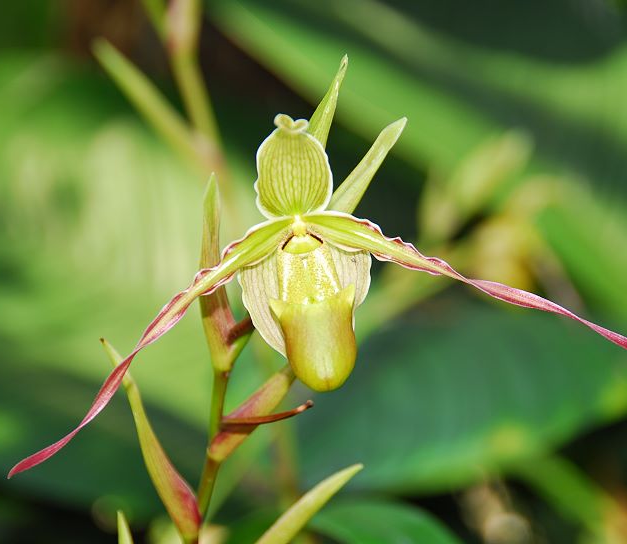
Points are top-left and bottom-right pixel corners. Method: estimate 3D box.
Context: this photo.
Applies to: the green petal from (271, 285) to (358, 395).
[{"bbox_3d":[0.000,0.016,0.865,0.021,0.027,0.021,-5,6,-5],"label":"green petal"}]

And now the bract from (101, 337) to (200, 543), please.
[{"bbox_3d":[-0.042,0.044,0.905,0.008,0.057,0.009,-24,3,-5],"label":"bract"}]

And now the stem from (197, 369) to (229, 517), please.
[{"bbox_3d":[-0.026,0.044,0.905,0.004,0.037,0.004,7,0,0],"label":"stem"}]

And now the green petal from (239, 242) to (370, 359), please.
[{"bbox_3d":[-0.002,0.007,0.883,0.033,0.031,0.014,-2,6,-3],"label":"green petal"}]

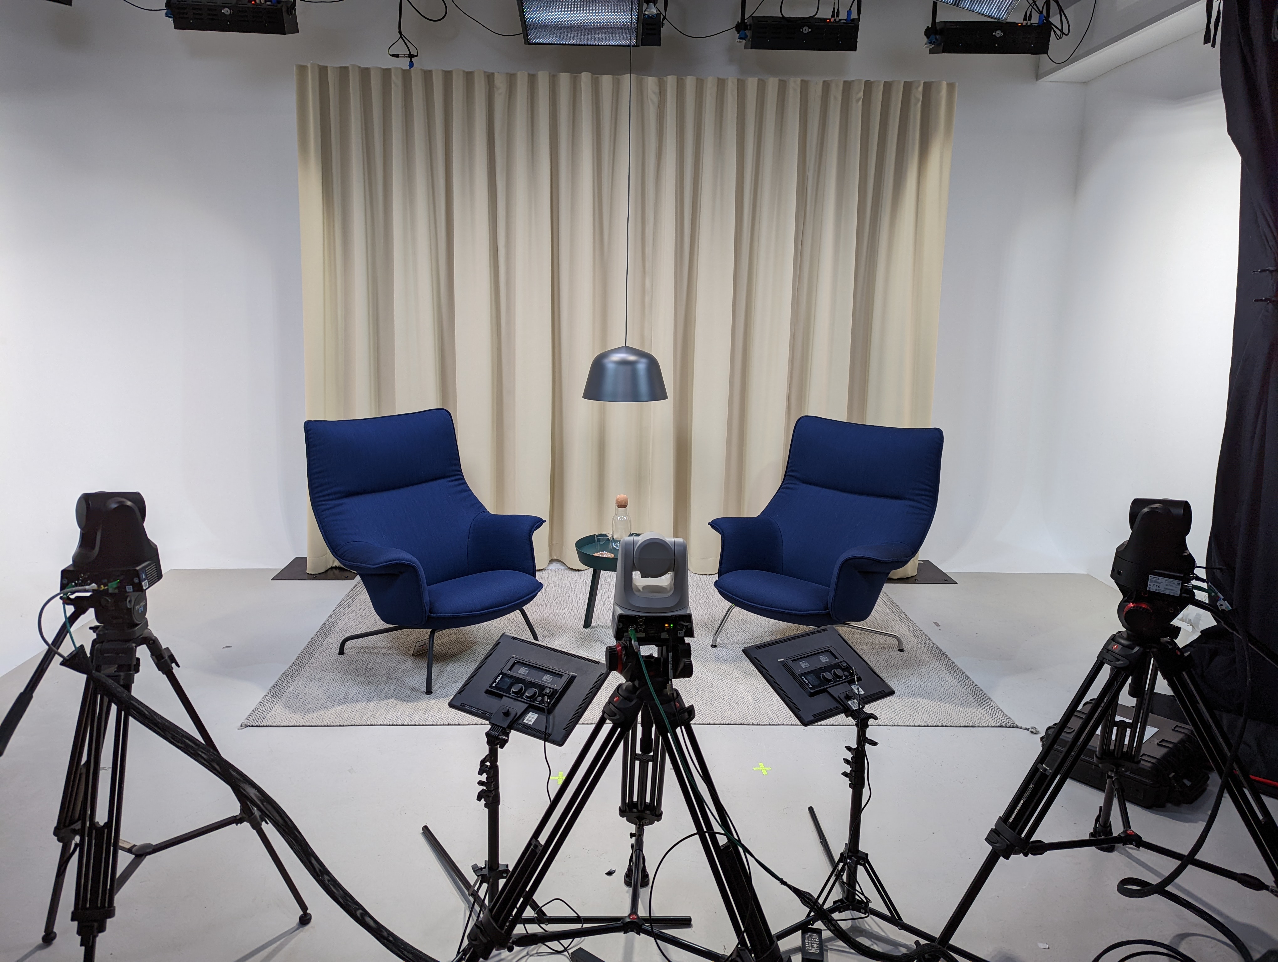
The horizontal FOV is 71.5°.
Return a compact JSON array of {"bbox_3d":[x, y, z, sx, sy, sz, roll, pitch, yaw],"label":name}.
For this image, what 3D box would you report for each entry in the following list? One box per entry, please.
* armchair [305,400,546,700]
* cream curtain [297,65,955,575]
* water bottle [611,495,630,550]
[{"bbox_3d":[-0.930,0.263,4.018,0.890,1.040,0.730,12,15,42],"label":"armchair"},{"bbox_3d":[-0.094,-0.828,5.066,3.590,2.780,0.220,1,11,-3],"label":"cream curtain"},{"bbox_3d":[-0.083,0.188,4.270,0.090,0.262,0.090,1,11,0],"label":"water bottle"}]

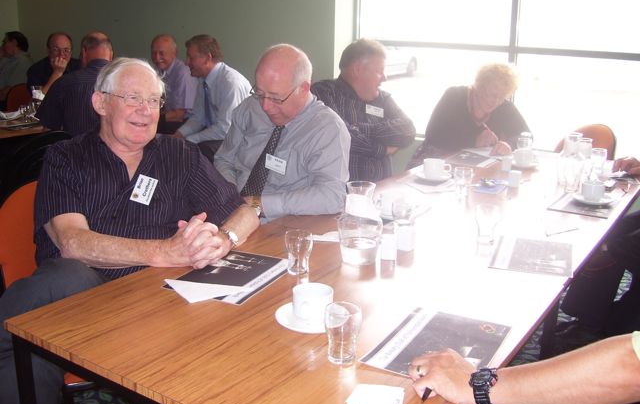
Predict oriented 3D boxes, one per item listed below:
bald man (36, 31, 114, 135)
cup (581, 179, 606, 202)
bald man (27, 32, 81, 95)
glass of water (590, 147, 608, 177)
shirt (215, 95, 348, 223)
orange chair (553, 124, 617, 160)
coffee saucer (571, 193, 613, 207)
[{"bbox_3d":[-1.290,-0.287,3.660,0.540,1.260,0.800,-8,18,-33],"label":"bald man"},{"bbox_3d":[1.032,-0.035,2.502,0.088,0.064,0.100,11,18,31],"label":"cup"},{"bbox_3d":[-1.700,-0.491,4.420,0.540,1.250,0.780,-7,18,-30],"label":"bald man"},{"bbox_3d":[1.198,-0.174,2.861,0.067,0.112,0.067,2,16,0],"label":"glass of water"},{"bbox_3d":[-0.129,-0.099,2.360,0.520,0.550,0.400,1,15,-3],"label":"shirt"},{"bbox_3d":[1.433,0.006,3.744,0.500,0.830,0.550,16,21,42],"label":"orange chair"},{"bbox_3d":[1.026,-0.006,2.498,0.154,0.021,0.154,2,15,0],"label":"coffee saucer"}]

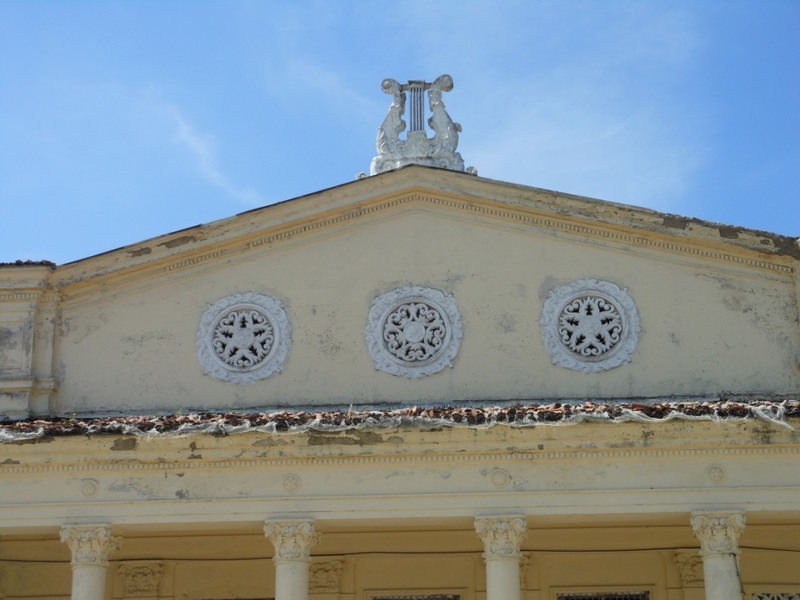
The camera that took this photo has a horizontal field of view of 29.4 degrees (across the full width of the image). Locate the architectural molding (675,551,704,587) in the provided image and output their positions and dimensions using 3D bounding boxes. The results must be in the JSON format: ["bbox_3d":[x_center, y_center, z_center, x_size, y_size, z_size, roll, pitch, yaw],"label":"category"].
[{"bbox_3d":[4.746,4.275,24.268,0.751,0.561,0.160,-2,-18,6],"label":"architectural molding"}]

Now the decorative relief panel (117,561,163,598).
[{"bbox_3d":[-4.274,4.600,25.175,0.751,0.582,0.160,-2,-18,6],"label":"decorative relief panel"}]

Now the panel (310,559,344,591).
[{"bbox_3d":[-1.278,4.481,24.877,0.751,0.526,0.160,-2,-18,6],"label":"panel"}]

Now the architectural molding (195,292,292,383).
[{"bbox_3d":[-2.693,0.632,26.343,1.642,1.639,0.140,-2,-18,6],"label":"architectural molding"}]

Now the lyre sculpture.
[{"bbox_3d":[0.391,-3.119,27.247,1.846,1.938,0.500,-2,-18,6],"label":"lyre sculpture"}]

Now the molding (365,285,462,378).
[{"bbox_3d":[0.238,0.535,26.046,1.660,1.665,0.140,-2,-18,6],"label":"molding"}]

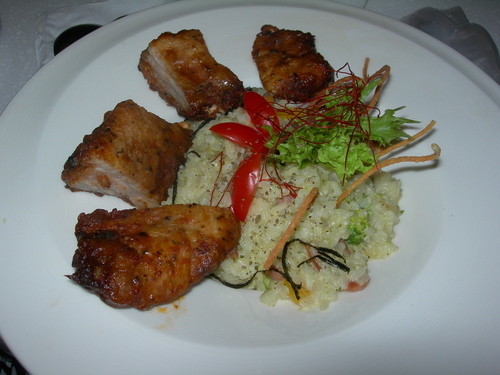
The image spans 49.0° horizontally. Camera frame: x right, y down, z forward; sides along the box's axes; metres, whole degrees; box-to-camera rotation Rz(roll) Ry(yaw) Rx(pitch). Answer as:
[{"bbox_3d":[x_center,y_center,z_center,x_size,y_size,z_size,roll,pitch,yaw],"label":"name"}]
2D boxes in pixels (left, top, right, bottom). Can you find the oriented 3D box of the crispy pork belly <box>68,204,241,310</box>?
[{"bbox_3d":[-0.041,0.029,0.249,0.074,0.020,0.044,-5,53,-7],"label":"crispy pork belly"}]

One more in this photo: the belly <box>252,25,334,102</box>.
[{"bbox_3d":[0.025,-0.075,0.335,0.037,0.017,0.059,-10,54,-11],"label":"belly"}]

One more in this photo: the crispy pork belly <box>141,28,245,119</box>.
[{"bbox_3d":[-0.034,-0.066,0.324,0.037,0.018,0.063,-24,57,-20],"label":"crispy pork belly"}]

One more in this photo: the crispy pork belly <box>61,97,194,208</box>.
[{"bbox_3d":[-0.061,-0.018,0.284,0.047,0.020,0.051,22,54,13],"label":"crispy pork belly"}]

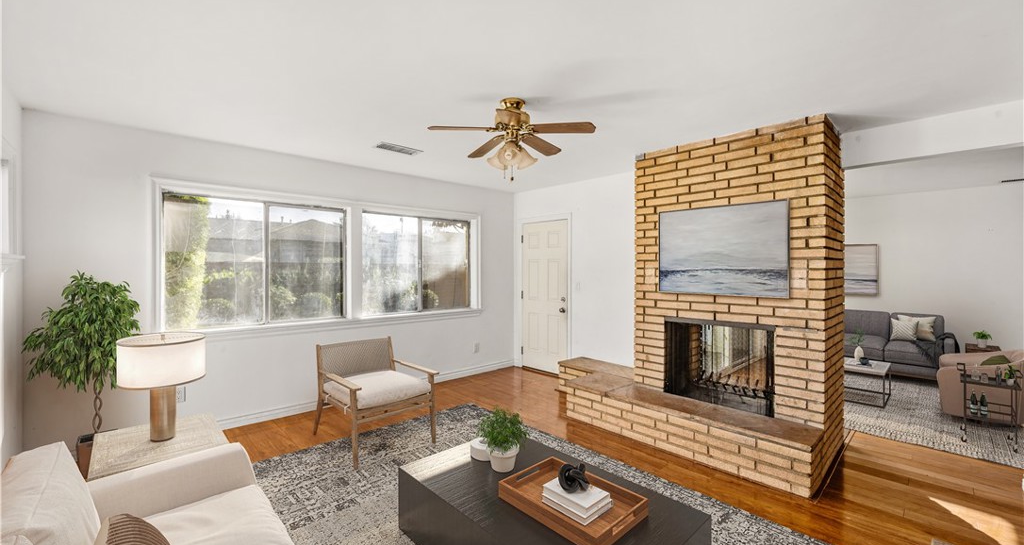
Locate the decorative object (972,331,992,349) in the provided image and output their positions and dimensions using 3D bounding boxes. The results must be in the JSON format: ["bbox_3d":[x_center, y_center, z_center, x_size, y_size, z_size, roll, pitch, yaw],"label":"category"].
[{"bbox_3d":[5.664,0.802,4.791,0.160,0.210,0.160,0,1,-42],"label":"decorative object"}]

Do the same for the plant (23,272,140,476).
[{"bbox_3d":[-2.769,0.668,2.606,0.530,1.410,0.530,0,1,-42],"label":"plant"}]

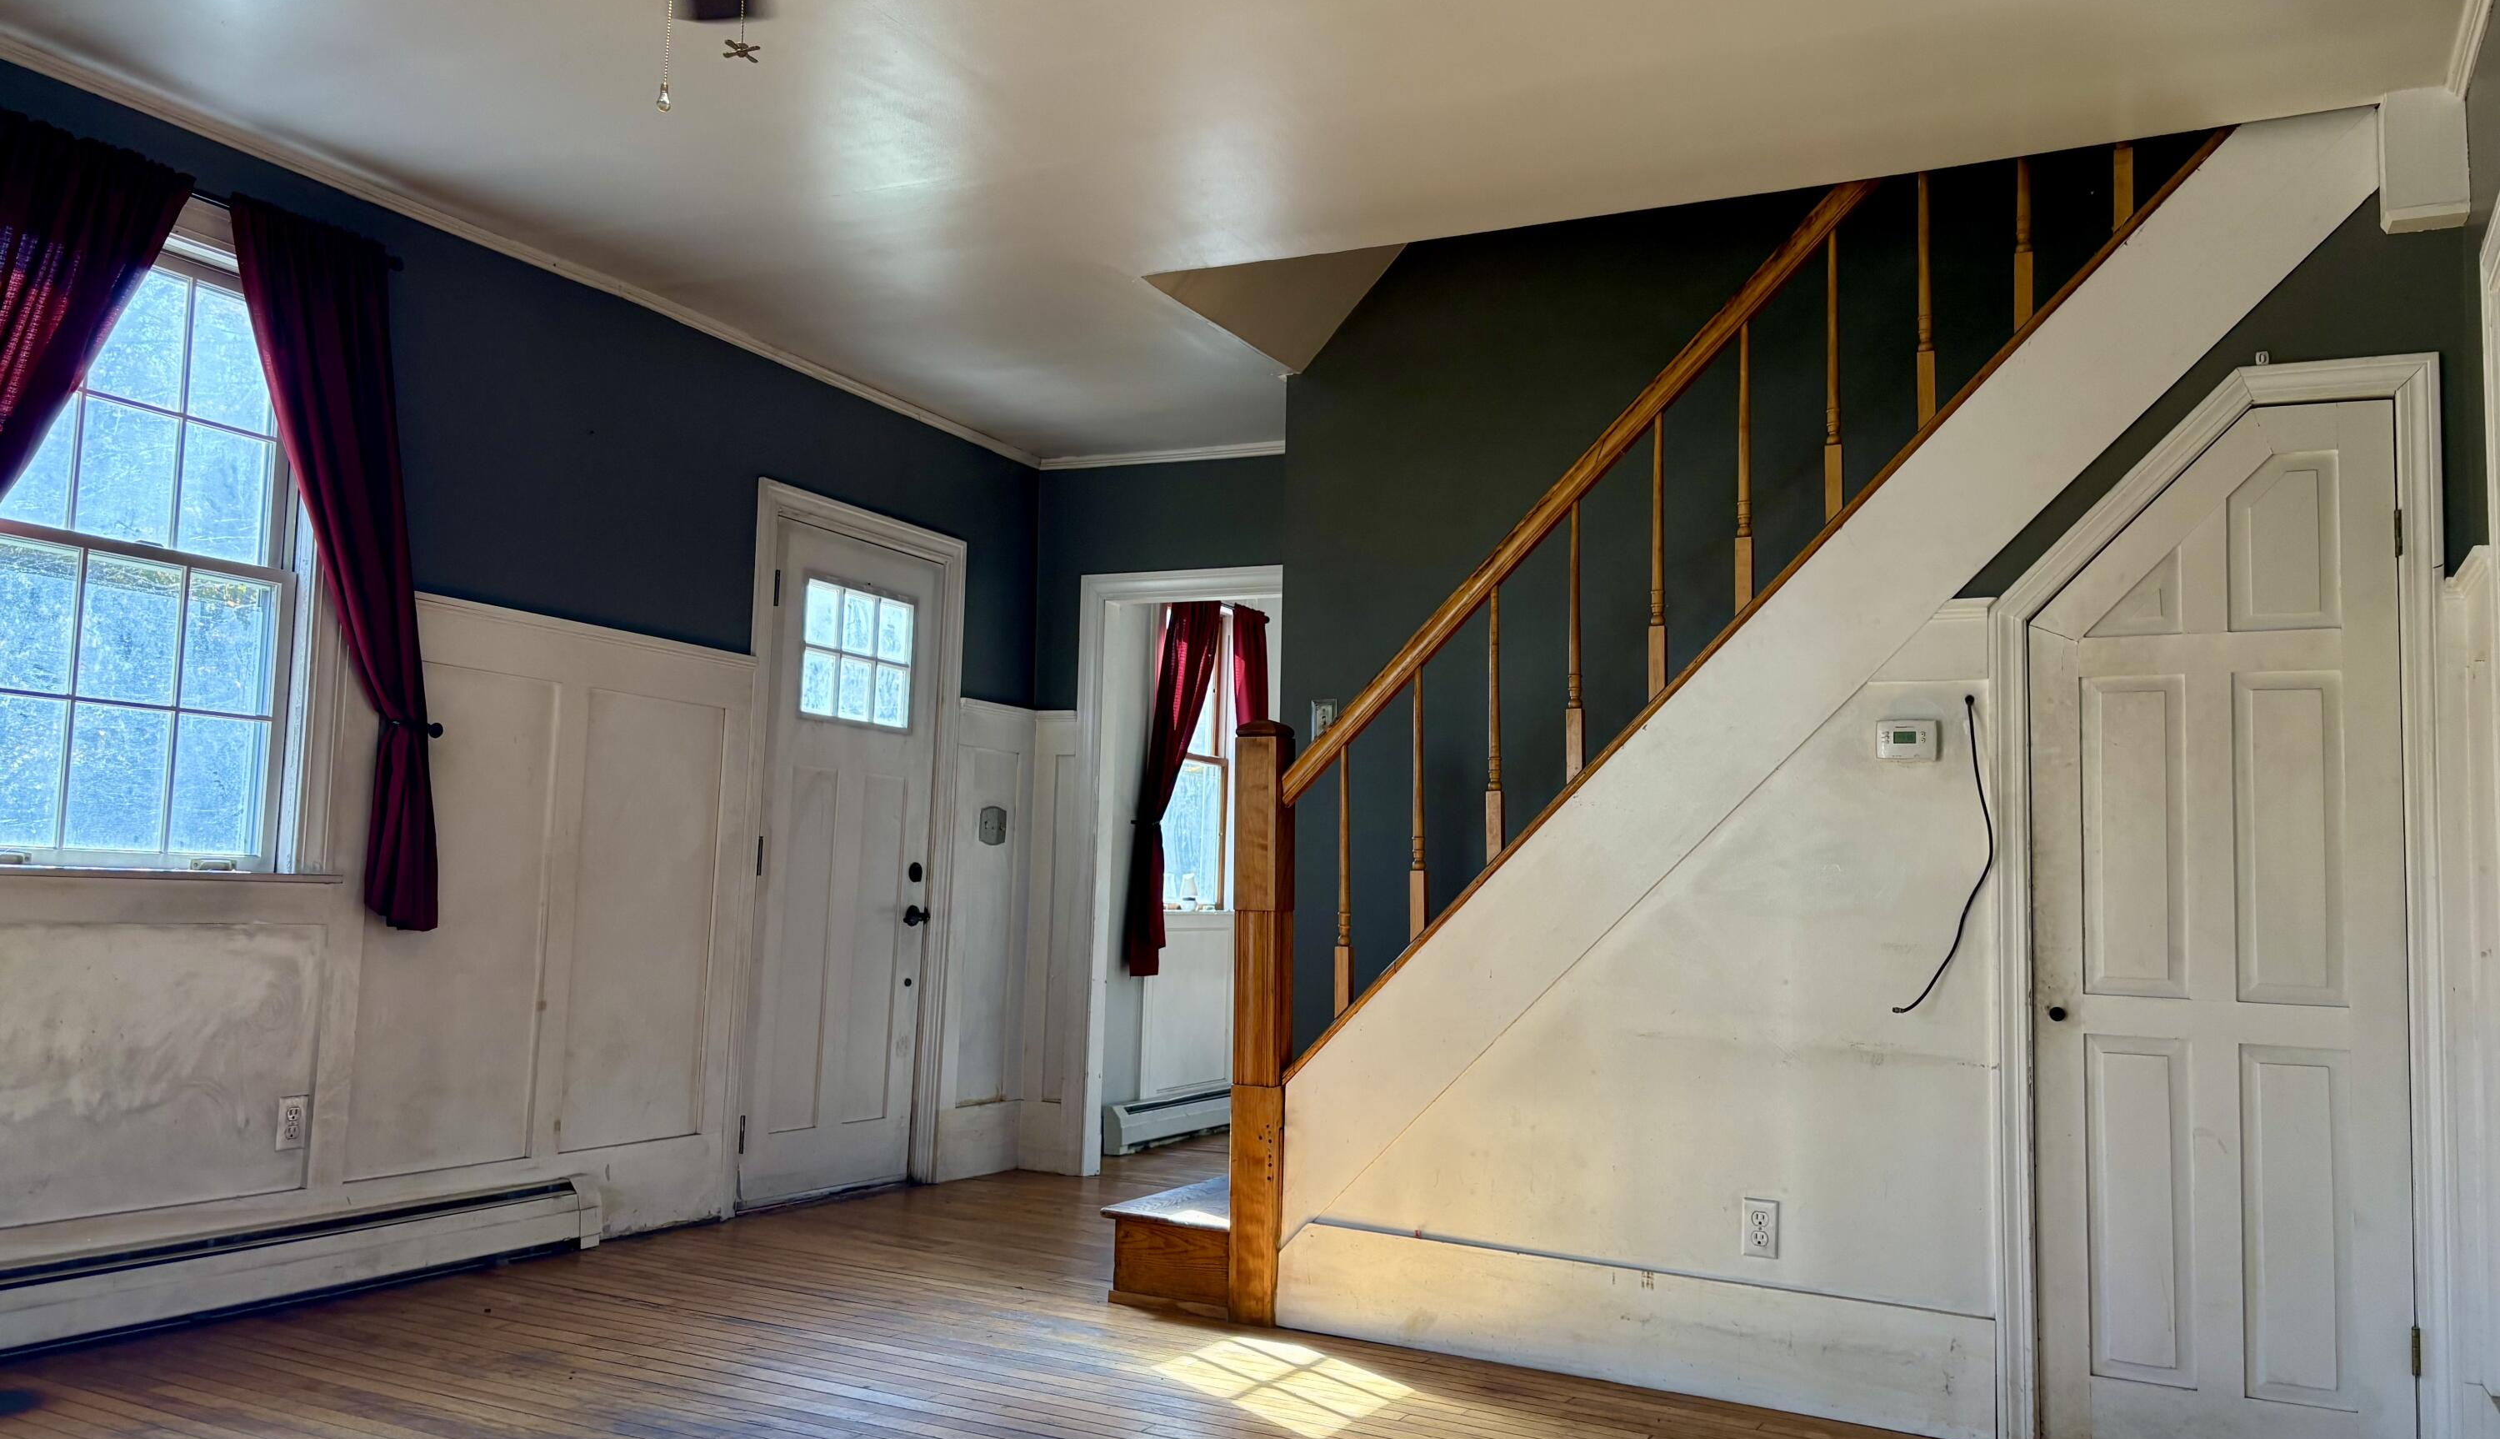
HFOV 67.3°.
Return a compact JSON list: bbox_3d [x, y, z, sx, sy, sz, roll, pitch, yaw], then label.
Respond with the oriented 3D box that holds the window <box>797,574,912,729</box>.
[{"bbox_3d":[-1.248,-0.199,5.979,0.035,0.421,0.542,-1,-6,27],"label":"window"}]

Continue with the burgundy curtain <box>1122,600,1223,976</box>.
[{"bbox_3d":[-0.303,0.240,7.597,0.099,1.581,0.680,-1,-6,27],"label":"burgundy curtain"}]

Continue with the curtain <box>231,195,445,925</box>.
[{"bbox_3d":[-2.051,-0.326,4.210,0.099,1.583,0.655,-1,-6,27],"label":"curtain"}]

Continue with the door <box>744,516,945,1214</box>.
[{"bbox_3d":[-1.270,0.461,5.936,0.049,2.059,0.813,-1,-6,27],"label":"door"}]

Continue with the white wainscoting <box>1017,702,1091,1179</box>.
[{"bbox_3d":[-0.706,0.778,6.638,0.251,1.620,0.035,-1,-6,27],"label":"white wainscoting"}]

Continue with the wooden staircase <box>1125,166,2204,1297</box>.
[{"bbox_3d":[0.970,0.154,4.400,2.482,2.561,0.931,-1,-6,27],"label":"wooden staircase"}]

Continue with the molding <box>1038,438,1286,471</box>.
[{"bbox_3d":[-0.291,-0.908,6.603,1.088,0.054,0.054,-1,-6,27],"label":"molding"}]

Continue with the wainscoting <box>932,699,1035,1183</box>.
[{"bbox_3d":[-0.916,0.759,6.521,0.035,1.620,0.419,-1,-6,27],"label":"wainscoting"}]

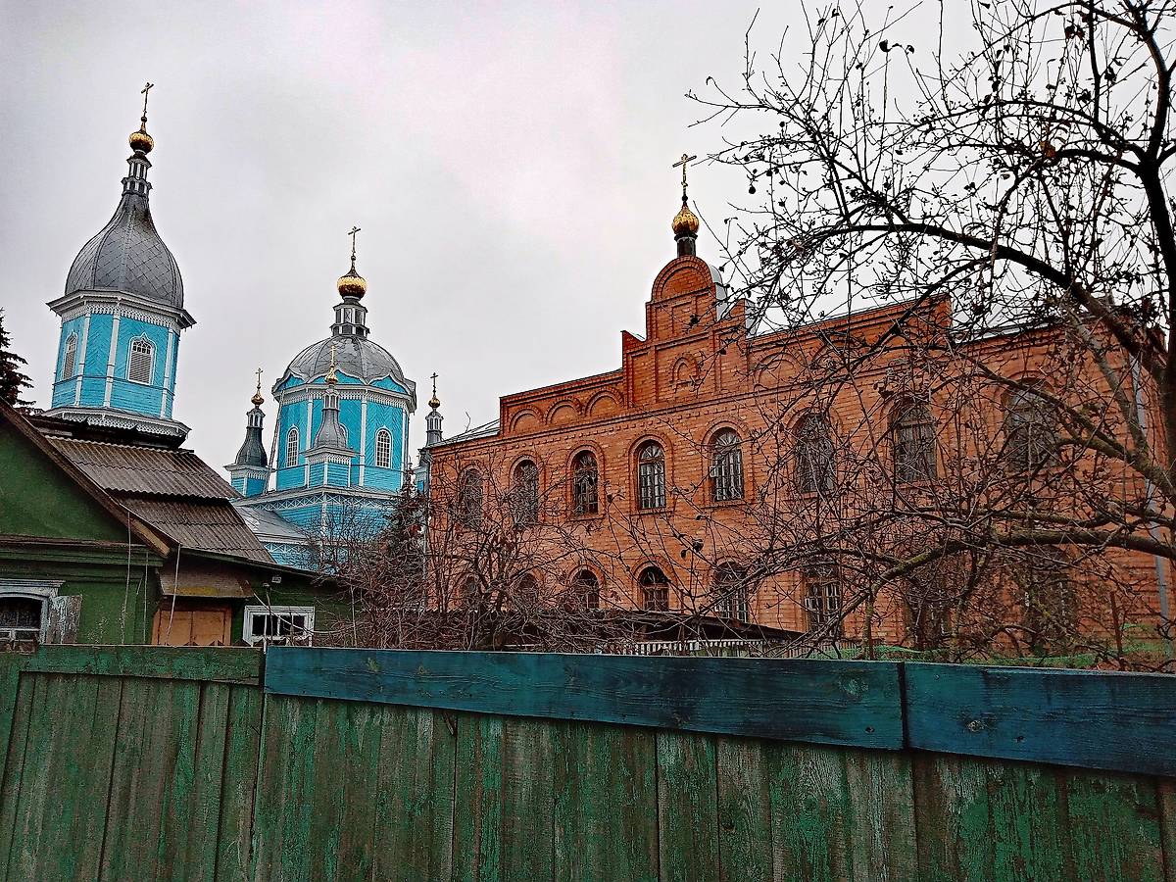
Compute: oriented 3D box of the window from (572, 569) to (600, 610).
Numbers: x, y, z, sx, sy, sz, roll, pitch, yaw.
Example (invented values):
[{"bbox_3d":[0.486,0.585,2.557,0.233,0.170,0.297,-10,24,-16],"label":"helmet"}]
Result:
[{"bbox_3d":[-0.076,4.232,22.886,0.940,1.720,0.180,-10,-16,39],"label":"window"}]

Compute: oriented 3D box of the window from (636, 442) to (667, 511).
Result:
[{"bbox_3d":[1.620,0.838,22.166,0.940,1.735,0.180,-10,-16,39],"label":"window"}]

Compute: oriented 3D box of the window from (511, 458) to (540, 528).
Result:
[{"bbox_3d":[-1.730,1.419,24.951,0.940,1.735,0.180,-10,-16,39],"label":"window"}]

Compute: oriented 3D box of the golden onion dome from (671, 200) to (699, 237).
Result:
[{"bbox_3d":[2.540,-5.859,23.152,0.705,1.001,0.705,0,-12,0],"label":"golden onion dome"}]

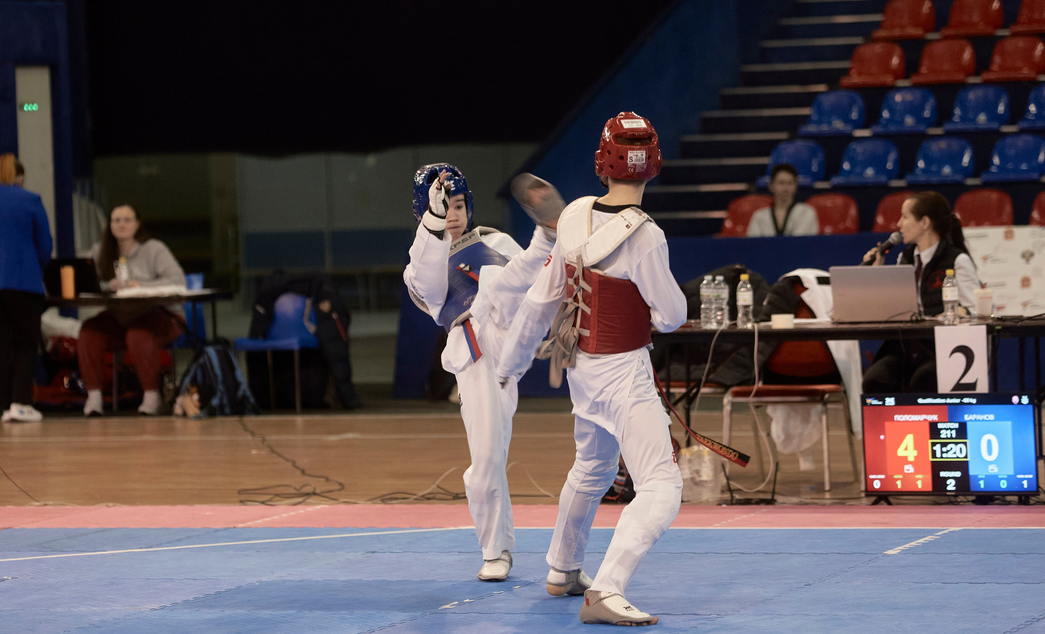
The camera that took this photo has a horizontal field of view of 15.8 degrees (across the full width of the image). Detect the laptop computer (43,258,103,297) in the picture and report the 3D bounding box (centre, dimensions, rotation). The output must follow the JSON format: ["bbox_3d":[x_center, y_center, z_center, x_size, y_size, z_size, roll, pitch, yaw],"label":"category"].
[{"bbox_3d":[-2.885,-0.255,24.200,0.370,0.240,0.280,-1,2,23],"label":"laptop computer"}]

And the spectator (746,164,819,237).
[{"bbox_3d":[1.616,-0.309,23.600,0.480,1.250,0.720,-2,2,14],"label":"spectator"}]

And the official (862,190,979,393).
[{"bbox_3d":[1.740,0.119,16.400,0.520,1.310,0.750,-1,2,27],"label":"official"}]

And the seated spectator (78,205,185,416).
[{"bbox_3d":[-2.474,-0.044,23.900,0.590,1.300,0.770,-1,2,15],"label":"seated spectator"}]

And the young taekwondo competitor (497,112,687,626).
[{"bbox_3d":[0.200,0.139,11.920,0.680,1.590,0.650,-1,2,30],"label":"young taekwondo competitor"}]

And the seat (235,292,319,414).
[{"bbox_3d":[-1.516,0.190,23.400,0.440,0.790,0.460,-1,2,20],"label":"seat"}]

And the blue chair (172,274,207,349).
[{"bbox_3d":[-2.340,0.165,24.300,0.480,0.850,0.520,-1,2,21],"label":"blue chair"}]

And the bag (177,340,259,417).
[{"bbox_3d":[-1.930,0.388,23.900,0.370,0.485,0.340,-3,2,-40],"label":"bag"}]

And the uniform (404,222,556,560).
[{"bbox_3d":[-0.145,0.250,12.800,0.520,1.150,0.780,-2,2,-19],"label":"uniform"}]

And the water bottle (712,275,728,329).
[{"bbox_3d":[0.821,-0.063,15.650,0.064,0.222,0.064,-2,2,0],"label":"water bottle"}]

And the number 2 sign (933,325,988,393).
[{"bbox_3d":[1.771,0.186,15.200,0.212,0.295,0.008,-1,2,16],"label":"number 2 sign"}]

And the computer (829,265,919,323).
[{"bbox_3d":[1.515,-0.100,16.150,0.370,0.245,0.270,-1,2,20],"label":"computer"}]

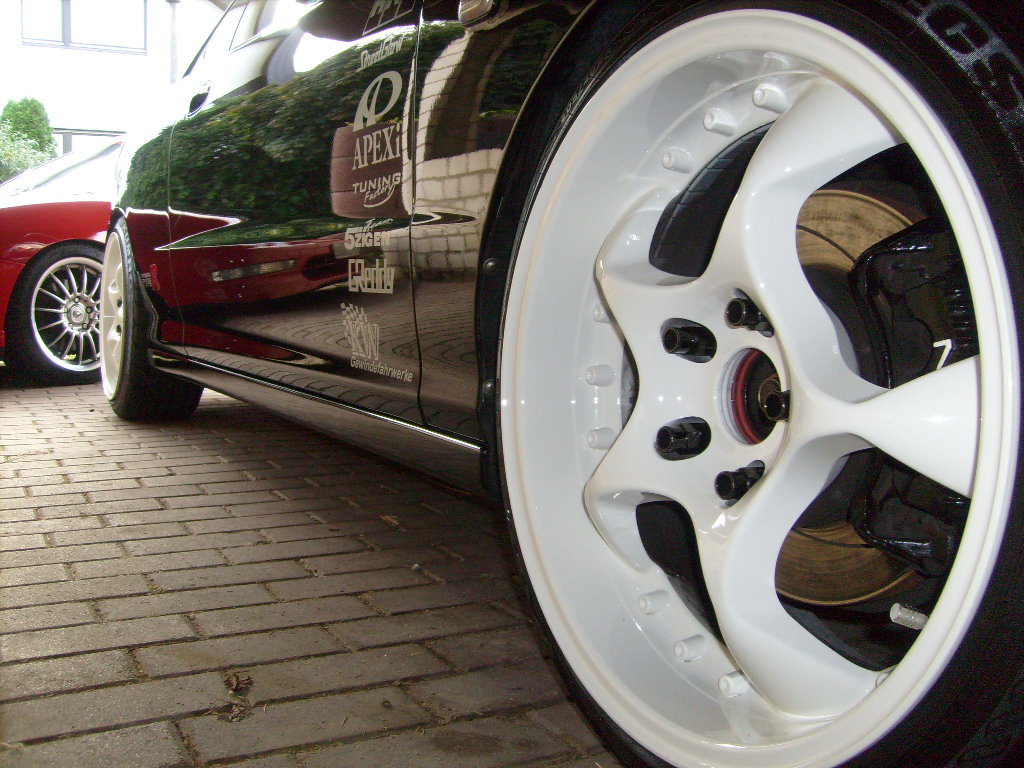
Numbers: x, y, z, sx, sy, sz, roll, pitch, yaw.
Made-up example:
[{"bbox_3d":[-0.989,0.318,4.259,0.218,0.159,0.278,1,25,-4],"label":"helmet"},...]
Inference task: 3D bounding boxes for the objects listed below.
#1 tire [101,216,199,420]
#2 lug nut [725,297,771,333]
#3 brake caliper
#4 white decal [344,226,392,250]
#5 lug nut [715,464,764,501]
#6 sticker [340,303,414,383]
[{"bbox_3d":[-1.023,-0.187,2.948,0.215,0.585,0.585,0,5,-29],"label":"tire"},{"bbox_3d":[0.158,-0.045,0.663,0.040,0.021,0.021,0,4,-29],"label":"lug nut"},{"bbox_3d":[0.273,0.006,0.615,0.115,0.207,0.107,0,0,-29],"label":"brake caliper"},{"bbox_3d":[-0.168,-0.170,1.199,0.002,0.025,0.147,-3,6,-28],"label":"white decal"},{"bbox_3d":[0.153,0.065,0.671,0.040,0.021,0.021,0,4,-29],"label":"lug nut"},{"bbox_3d":[-0.160,-0.051,1.206,0.002,0.084,0.213,-7,8,-28],"label":"sticker"}]

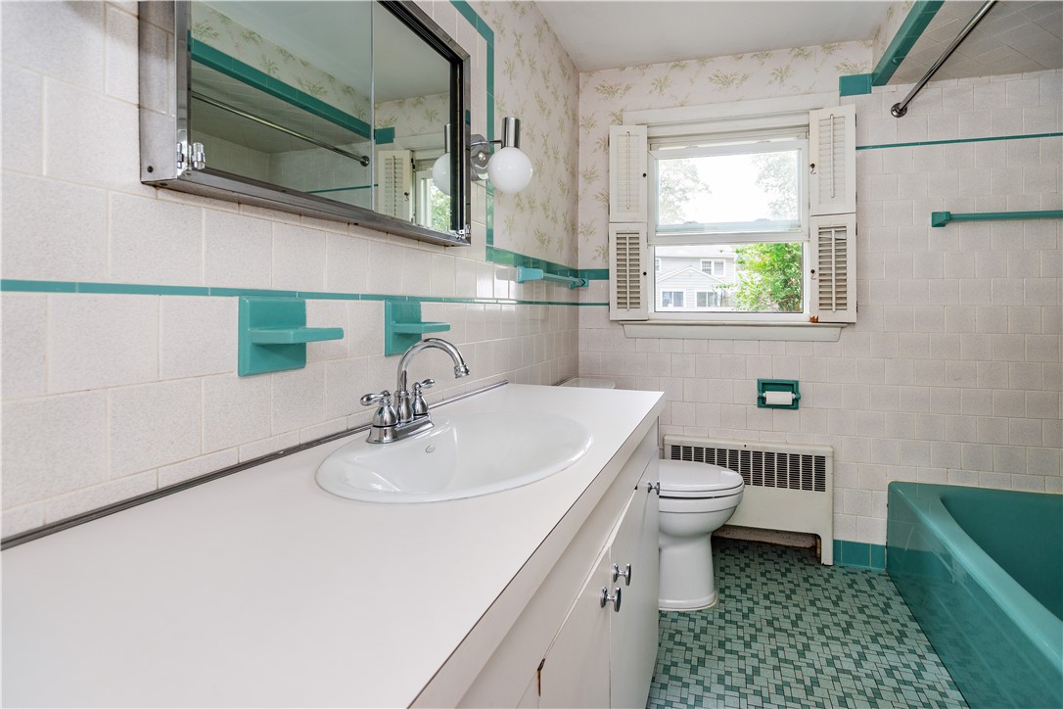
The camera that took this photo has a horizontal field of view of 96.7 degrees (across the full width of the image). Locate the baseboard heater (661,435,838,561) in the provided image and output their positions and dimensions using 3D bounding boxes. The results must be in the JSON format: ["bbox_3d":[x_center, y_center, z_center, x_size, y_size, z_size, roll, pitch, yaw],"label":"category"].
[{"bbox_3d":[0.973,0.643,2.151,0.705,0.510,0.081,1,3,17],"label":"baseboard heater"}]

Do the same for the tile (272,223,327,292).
[{"bbox_3d":[-0.400,-0.165,0.811,0.010,0.109,0.108,2,4,23],"label":"tile"}]

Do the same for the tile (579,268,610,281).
[{"bbox_3d":[0.309,-0.387,2.307,0.149,0.056,0.010,1,3,17],"label":"tile"}]

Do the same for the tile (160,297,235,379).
[{"bbox_3d":[-0.464,-0.029,0.662,0.010,0.109,0.108,2,4,23],"label":"tile"}]

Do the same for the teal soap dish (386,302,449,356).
[{"bbox_3d":[-0.244,-0.059,1.035,0.100,0.117,0.113,2,4,23],"label":"teal soap dish"}]

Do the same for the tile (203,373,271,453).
[{"bbox_3d":[-0.448,0.083,0.721,0.010,0.111,0.109,1,3,22],"label":"tile"}]

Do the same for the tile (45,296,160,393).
[{"bbox_3d":[-0.512,-0.017,0.570,0.010,0.111,0.109,1,3,22],"label":"tile"}]

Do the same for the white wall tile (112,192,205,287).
[{"bbox_3d":[-0.485,-0.147,0.612,0.010,0.109,0.108,2,4,23],"label":"white wall tile"}]

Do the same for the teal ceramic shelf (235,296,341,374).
[{"bbox_3d":[-0.374,-0.030,0.744,0.095,0.116,0.111,1,2,22],"label":"teal ceramic shelf"}]

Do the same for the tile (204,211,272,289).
[{"bbox_3d":[-0.443,-0.156,0.711,0.010,0.109,0.108,2,4,23],"label":"tile"}]

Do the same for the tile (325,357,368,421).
[{"bbox_3d":[-0.362,0.067,0.926,0.010,0.111,0.109,1,3,22],"label":"tile"}]

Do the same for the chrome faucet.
[{"bbox_3d":[-0.188,0.059,0.836,0.165,0.175,0.200,2,4,23],"label":"chrome faucet"}]

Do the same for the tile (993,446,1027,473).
[{"bbox_3d":[1.874,0.414,1.854,0.108,0.109,0.010,1,4,17],"label":"tile"}]

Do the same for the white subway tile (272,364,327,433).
[{"bbox_3d":[-0.405,0.073,0.823,0.010,0.111,0.109,1,3,22],"label":"white subway tile"}]

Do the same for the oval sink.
[{"bbox_3d":[-0.099,0.238,0.840,0.420,0.170,0.555,1,3,22],"label":"oval sink"}]

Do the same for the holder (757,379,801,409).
[{"bbox_3d":[1.096,0.177,2.096,0.173,0.130,0.071,1,3,17],"label":"holder"}]

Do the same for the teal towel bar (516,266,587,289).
[{"bbox_3d":[0.114,-0.307,1.941,0.077,0.054,0.656,1,3,22],"label":"teal towel bar"}]

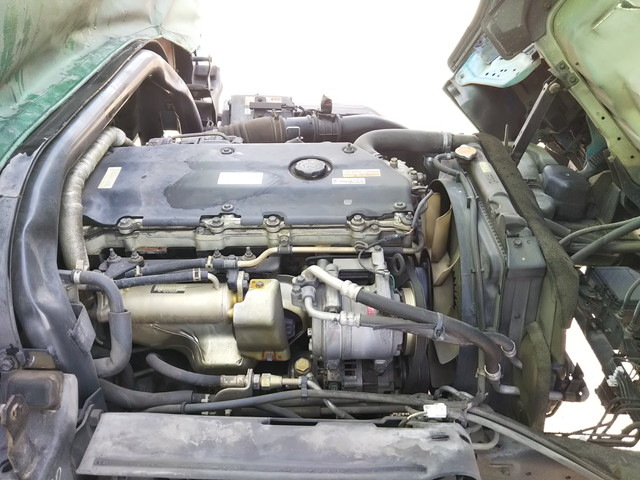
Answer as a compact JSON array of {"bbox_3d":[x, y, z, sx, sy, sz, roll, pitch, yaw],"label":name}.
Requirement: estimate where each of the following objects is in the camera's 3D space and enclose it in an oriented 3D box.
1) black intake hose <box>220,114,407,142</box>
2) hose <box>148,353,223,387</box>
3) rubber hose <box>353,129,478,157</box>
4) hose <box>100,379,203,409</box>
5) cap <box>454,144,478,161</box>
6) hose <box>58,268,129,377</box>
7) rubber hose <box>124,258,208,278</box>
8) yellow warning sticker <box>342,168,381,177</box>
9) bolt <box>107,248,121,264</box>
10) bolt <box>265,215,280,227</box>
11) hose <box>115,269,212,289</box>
[{"bbox_3d":[-0.026,-0.296,1.500,0.500,0.095,0.100,0,33,0],"label":"black intake hose"},{"bbox_3d":[-0.259,0.249,1.060,0.148,0.031,0.030,17,34,0],"label":"hose"},{"bbox_3d":[0.230,-0.240,1.350,0.295,0.056,0.065,0,33,0],"label":"rubber hose"},{"bbox_3d":[-0.321,0.291,1.050,0.195,0.042,0.040,3,33,0],"label":"hose"},{"bbox_3d":[0.349,-0.207,1.320,0.056,0.022,0.054,0,33,0],"label":"cap"},{"bbox_3d":[-0.398,0.146,0.980,0.120,0.215,0.060,0,33,0],"label":"hose"},{"bbox_3d":[-0.289,0.054,1.050,0.162,0.020,0.020,-7,33,0],"label":"rubber hose"},{"bbox_3d":[0.089,-0.142,1.180,0.080,0.002,0.022,0,38,0],"label":"yellow warning sticker"},{"bbox_3d":[-0.398,0.032,1.070,0.024,0.025,0.024,0,33,0],"label":"bolt"},{"bbox_3d":[-0.090,-0.037,1.050,0.026,0.017,0.026,0,33,0],"label":"bolt"},{"bbox_3d":[-0.294,0.075,1.030,0.178,0.020,0.020,-5,33,0],"label":"hose"}]

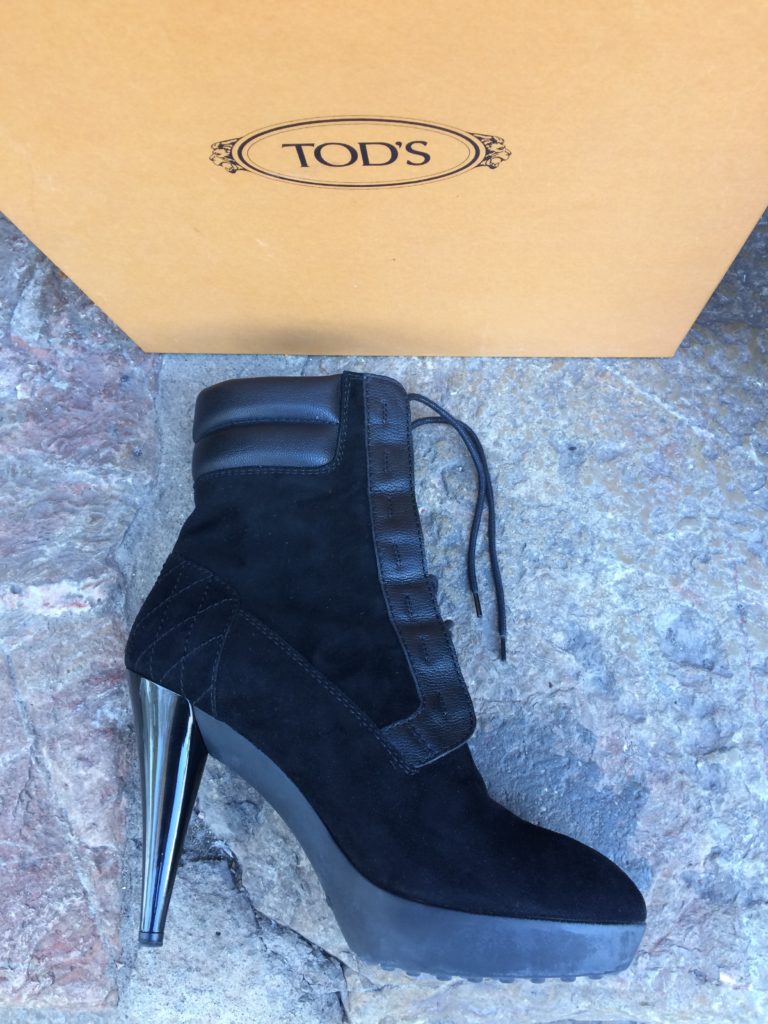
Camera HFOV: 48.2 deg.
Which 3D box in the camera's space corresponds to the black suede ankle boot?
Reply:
[{"bbox_3d":[-0.003,0.066,0.382,0.233,0.090,0.249,1,80,6],"label":"black suede ankle boot"}]

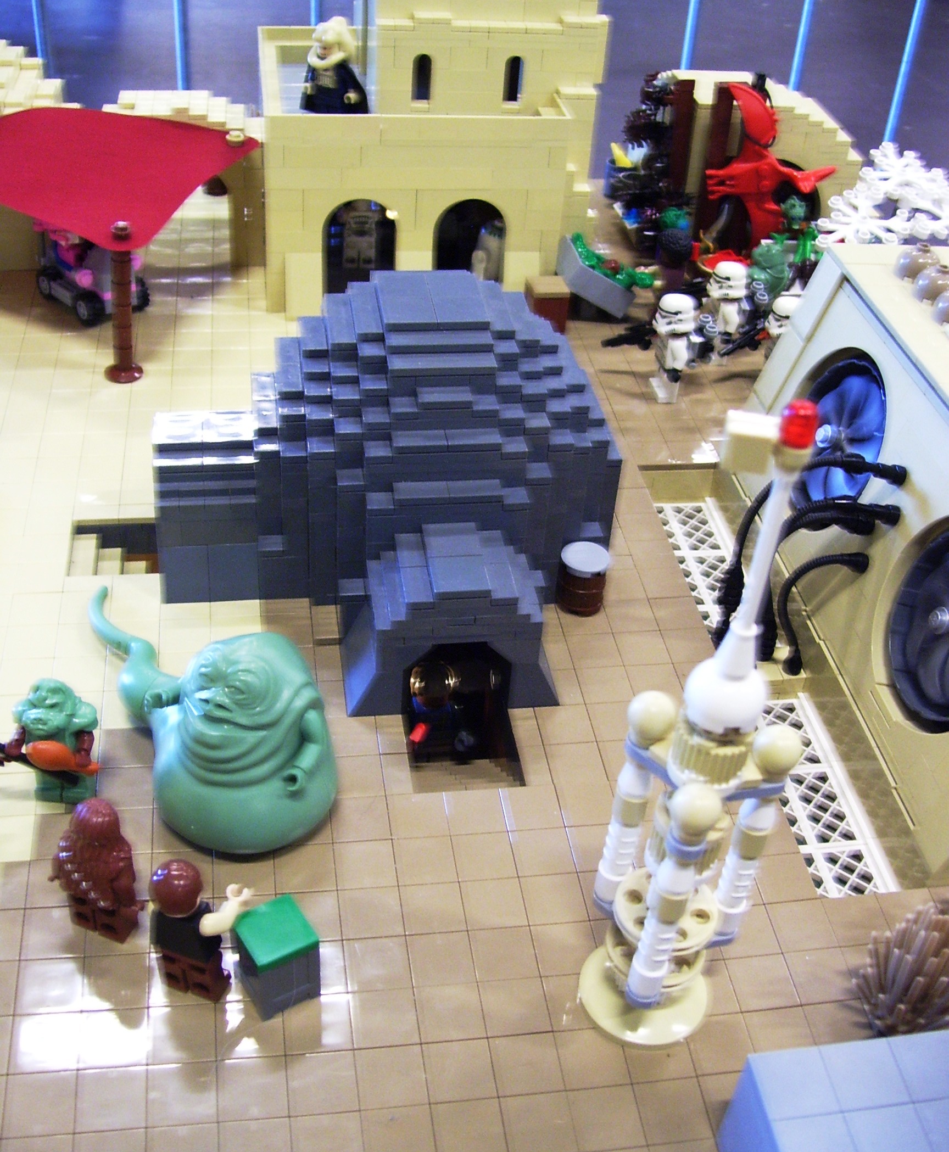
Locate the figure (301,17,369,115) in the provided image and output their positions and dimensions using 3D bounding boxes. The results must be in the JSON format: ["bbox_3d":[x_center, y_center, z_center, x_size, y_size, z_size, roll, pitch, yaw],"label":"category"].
[{"bbox_3d":[-0.059,-0.215,0.562,0.030,0.045,0.022,15,39,11],"label":"figure"}]

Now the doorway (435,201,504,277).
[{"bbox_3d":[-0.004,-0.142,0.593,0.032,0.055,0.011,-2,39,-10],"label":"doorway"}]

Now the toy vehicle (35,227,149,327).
[{"bbox_3d":[-0.167,-0.134,0.574,0.048,0.036,0.032,34,46,30],"label":"toy vehicle"}]

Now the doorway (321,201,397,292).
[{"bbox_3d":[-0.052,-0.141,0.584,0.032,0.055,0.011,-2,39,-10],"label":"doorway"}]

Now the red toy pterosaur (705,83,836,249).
[{"bbox_3d":[0.140,-0.192,0.632,0.063,0.086,0.034,-5,40,-15],"label":"red toy pterosaur"}]

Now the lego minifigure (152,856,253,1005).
[{"bbox_3d":[-0.066,0.080,0.314,0.024,0.042,0.019,16,39,12],"label":"lego minifigure"}]

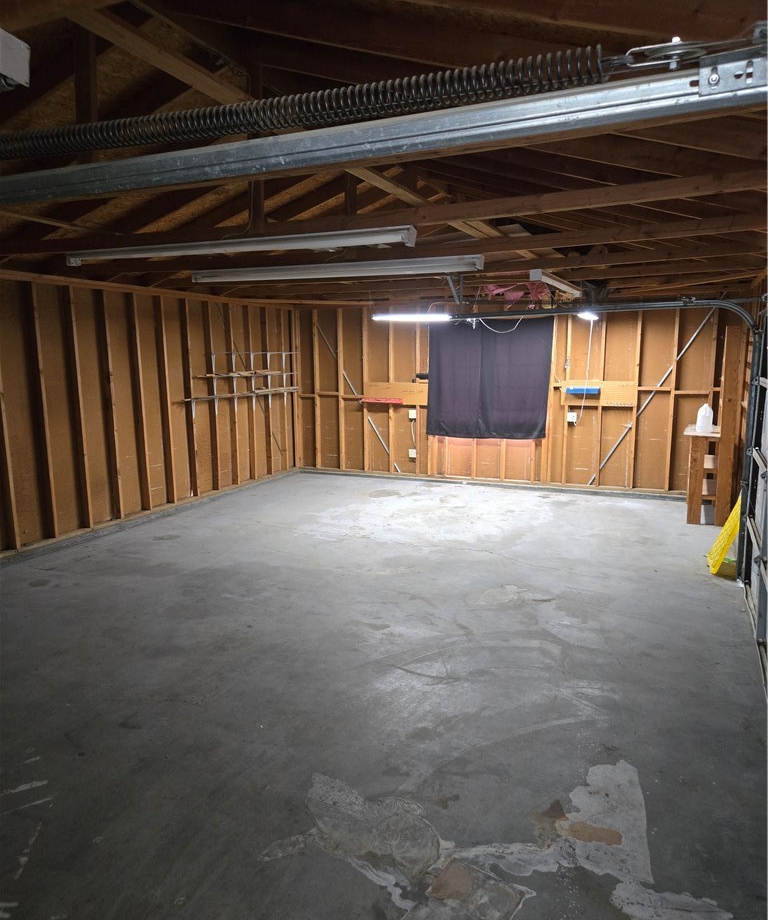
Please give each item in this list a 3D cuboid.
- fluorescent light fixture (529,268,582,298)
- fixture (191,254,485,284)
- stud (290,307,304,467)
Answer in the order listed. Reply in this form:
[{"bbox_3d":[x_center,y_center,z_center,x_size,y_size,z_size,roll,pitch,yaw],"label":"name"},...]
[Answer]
[{"bbox_3d":[1.786,-1.795,7.034,0.115,0.100,2.250,3,10,24],"label":"fluorescent light fixture"},{"bbox_3d":[-0.442,-1.456,5.264,2.470,0.100,0.120,4,10,24],"label":"fixture"},{"bbox_3d":[-1.291,-1.056,10.263,0.085,2.360,0.090,3,10,24],"label":"stud"}]

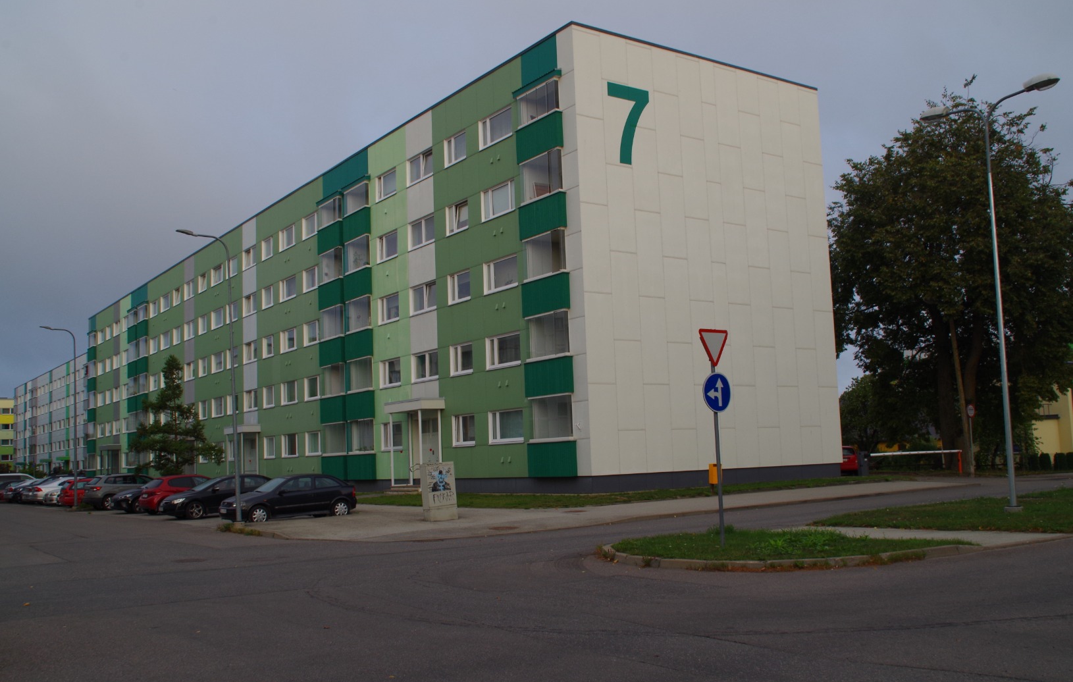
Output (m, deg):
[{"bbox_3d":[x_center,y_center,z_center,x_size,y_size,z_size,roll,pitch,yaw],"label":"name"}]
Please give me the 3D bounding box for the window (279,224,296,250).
[{"bbox_3d":[-13.173,-5.493,56.571,0.150,1.130,2.120,2,-8,-34],"label":"window"}]

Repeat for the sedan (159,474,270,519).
[{"bbox_3d":[-10.648,5.314,37.020,4.540,1.440,1.755,2,-8,-35],"label":"sedan"}]

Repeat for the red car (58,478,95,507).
[{"bbox_3d":[-22.229,7.708,55.081,4.200,1.470,1.740,3,-8,-37],"label":"red car"}]

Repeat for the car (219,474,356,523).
[{"bbox_3d":[-7.534,4.787,32.596,4.120,1.430,1.710,2,-8,-35],"label":"car"}]

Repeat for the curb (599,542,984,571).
[{"bbox_3d":[3.204,2.971,14.762,5.498,0.130,2.800,-5,-7,23],"label":"curb"}]

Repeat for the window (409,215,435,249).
[{"bbox_3d":[-4.707,-4.468,44.059,0.150,1.130,2.120,2,-8,-34],"label":"window"}]

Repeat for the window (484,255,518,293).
[{"bbox_3d":[-1.279,-2.437,38.897,0.150,1.130,2.200,2,-8,-34],"label":"window"}]

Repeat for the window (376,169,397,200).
[{"bbox_3d":[-6.557,-6.872,46.929,0.150,1.130,1.840,2,-8,-34],"label":"window"}]

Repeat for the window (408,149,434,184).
[{"bbox_3d":[-4.821,-7.272,44.989,0.170,1.164,2.266,2,-8,-34],"label":"window"}]

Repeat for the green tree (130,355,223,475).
[{"bbox_3d":[-20.185,4.763,59.975,5.200,7.933,5.200,2,-8,-34],"label":"green tree"}]

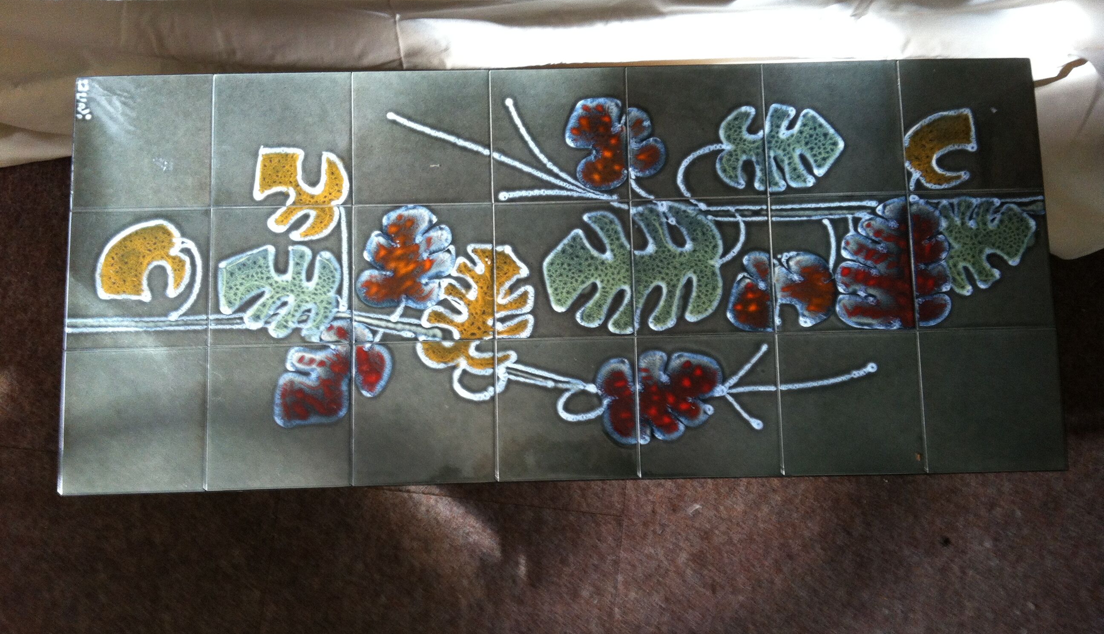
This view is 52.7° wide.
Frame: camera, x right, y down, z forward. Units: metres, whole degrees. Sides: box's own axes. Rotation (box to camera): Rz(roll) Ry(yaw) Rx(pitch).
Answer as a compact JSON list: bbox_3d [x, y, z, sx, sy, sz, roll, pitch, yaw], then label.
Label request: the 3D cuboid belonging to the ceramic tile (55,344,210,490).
[{"bbox_3d":[-0.434,0.108,1.168,0.150,0.010,0.150,-1,82,-1],"label":"ceramic tile"}]

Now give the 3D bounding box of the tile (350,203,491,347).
[{"bbox_3d":[-0.138,-0.047,1.194,0.150,0.010,0.150,-1,81,-1],"label":"tile"}]

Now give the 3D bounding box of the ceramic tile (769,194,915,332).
[{"bbox_3d":[0.312,-0.057,1.203,0.150,0.010,0.150,-1,81,-1],"label":"ceramic tile"}]

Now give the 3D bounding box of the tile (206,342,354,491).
[{"bbox_3d":[-0.284,0.104,1.169,0.150,0.010,0.150,-1,81,-1],"label":"tile"}]

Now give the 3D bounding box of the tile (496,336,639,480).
[{"bbox_3d":[0.016,0.098,1.175,0.150,0.010,0.150,-1,82,-1],"label":"tile"}]

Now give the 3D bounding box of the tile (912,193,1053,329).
[{"bbox_3d":[0.462,-0.061,1.205,0.150,0.010,0.150,-1,82,-1],"label":"tile"}]

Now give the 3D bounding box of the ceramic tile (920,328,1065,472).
[{"bbox_3d":[0.466,0.088,1.183,0.150,0.010,0.150,-1,81,-1],"label":"ceramic tile"}]

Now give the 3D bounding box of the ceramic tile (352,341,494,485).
[{"bbox_3d":[-0.134,0.101,1.172,0.150,0.010,0.150,-1,81,-1],"label":"ceramic tile"}]

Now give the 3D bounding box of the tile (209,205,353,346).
[{"bbox_3d":[-0.288,-0.044,1.192,0.150,0.010,0.150,-1,82,-1],"label":"tile"}]

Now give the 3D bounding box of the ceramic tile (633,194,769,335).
[{"bbox_3d":[0.162,-0.054,1.200,0.150,0.010,0.150,-1,81,-1],"label":"ceramic tile"}]

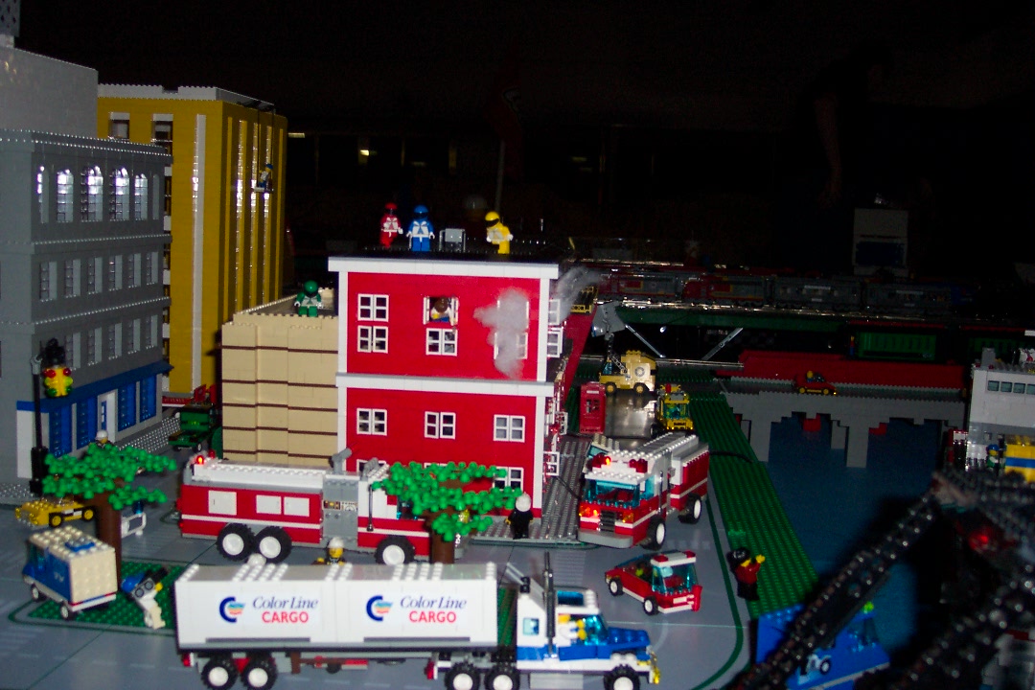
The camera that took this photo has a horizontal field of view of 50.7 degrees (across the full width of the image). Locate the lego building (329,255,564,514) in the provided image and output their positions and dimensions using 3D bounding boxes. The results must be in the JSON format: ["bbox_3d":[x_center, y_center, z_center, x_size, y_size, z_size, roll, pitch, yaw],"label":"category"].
[{"bbox_3d":[-0.056,0.029,1.121,0.208,0.254,0.265,2,7,6],"label":"lego building"}]

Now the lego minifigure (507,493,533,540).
[{"bbox_3d":[0.003,0.152,0.978,0.025,0.043,0.017,1,7,-7],"label":"lego minifigure"}]

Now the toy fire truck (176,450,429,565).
[{"bbox_3d":[-0.161,0.132,0.914,0.238,0.095,0.050,3,7,8],"label":"toy fire truck"}]

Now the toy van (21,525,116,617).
[{"bbox_3d":[-0.329,0.165,0.801,0.080,0.049,0.036,8,10,41],"label":"toy van"}]

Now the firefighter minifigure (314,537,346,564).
[{"bbox_3d":[-0.141,0.169,0.841,0.027,0.043,0.018,4,8,15],"label":"firefighter minifigure"}]

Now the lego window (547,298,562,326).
[{"bbox_3d":[0.033,-0.030,1.016,0.015,0.025,0.004,1,7,-3],"label":"lego window"}]

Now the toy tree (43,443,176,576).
[{"bbox_3d":[-0.310,0.132,0.833,0.107,0.107,0.098,2,7,6],"label":"toy tree"}]

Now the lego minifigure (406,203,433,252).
[{"bbox_3d":[-0.090,-0.107,1.010,0.026,0.043,0.016,1,7,-3],"label":"lego minifigure"}]

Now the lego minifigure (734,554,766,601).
[{"bbox_3d":[0.178,0.178,0.844,0.022,0.042,0.023,0,9,44],"label":"lego minifigure"}]

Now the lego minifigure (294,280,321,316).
[{"bbox_3d":[-0.210,-0.043,1.098,0.026,0.042,0.016,1,7,-7],"label":"lego minifigure"}]

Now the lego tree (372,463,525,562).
[{"bbox_3d":[-0.056,0.140,0.827,0.112,0.107,0.100,2,7,6],"label":"lego tree"}]

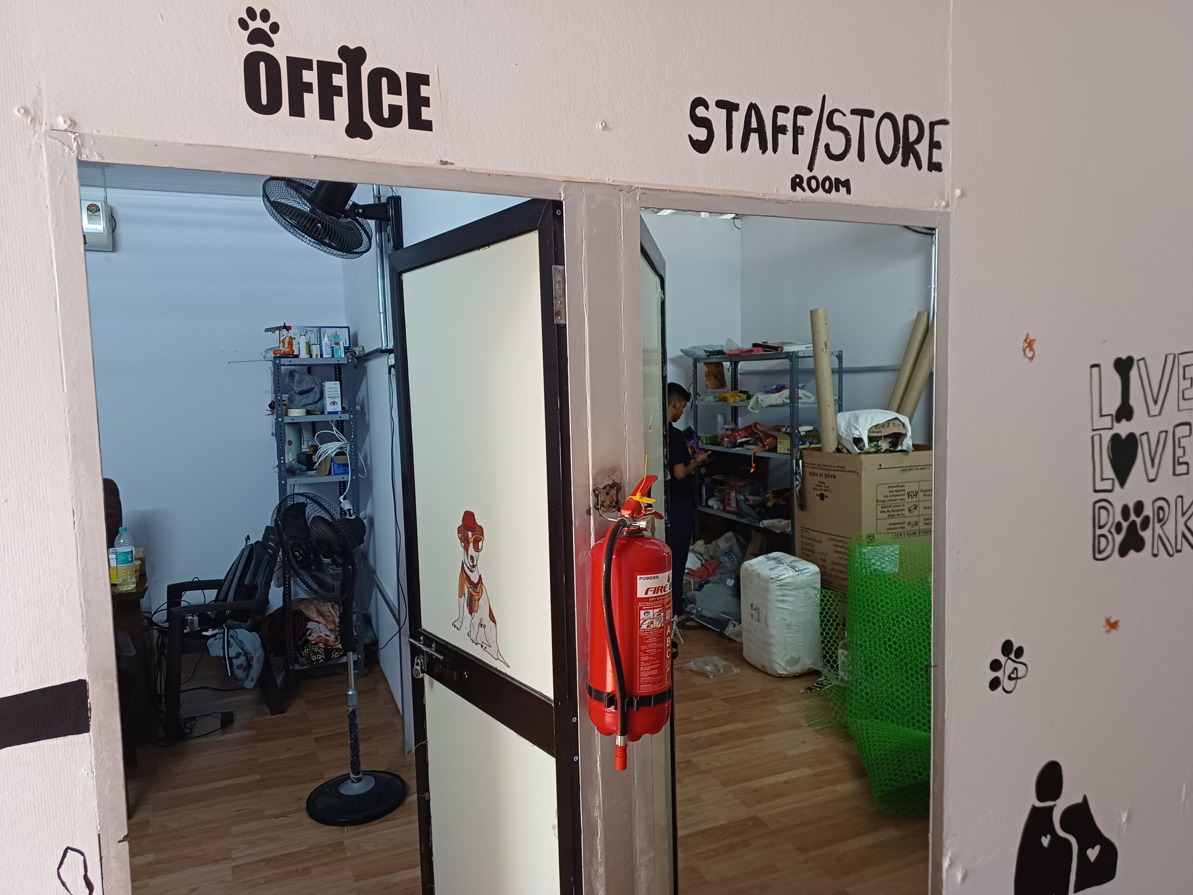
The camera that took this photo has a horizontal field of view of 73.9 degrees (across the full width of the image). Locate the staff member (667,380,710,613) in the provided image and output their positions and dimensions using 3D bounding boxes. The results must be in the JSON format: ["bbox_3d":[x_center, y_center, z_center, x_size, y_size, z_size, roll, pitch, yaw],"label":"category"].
[{"bbox_3d":[0.563,0.384,5.342,0.400,1.640,0.460,-2,5,-13],"label":"staff member"}]

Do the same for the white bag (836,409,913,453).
[{"bbox_3d":[1.580,-0.077,4.501,0.370,0.250,0.300,-3,5,-21],"label":"white bag"}]

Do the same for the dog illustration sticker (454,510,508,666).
[{"bbox_3d":[-0.286,0.324,1.902,0.008,0.341,0.272,-5,6,-37],"label":"dog illustration sticker"}]

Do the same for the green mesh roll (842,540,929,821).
[{"bbox_3d":[1.332,0.896,3.186,0.600,0.920,0.620,1,5,23],"label":"green mesh roll"}]

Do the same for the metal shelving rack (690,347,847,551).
[{"bbox_3d":[1.153,0.264,5.552,0.380,1.820,1.220,-3,5,-22],"label":"metal shelving rack"}]

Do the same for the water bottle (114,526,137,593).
[{"bbox_3d":[-2.012,0.475,3.380,0.076,0.270,0.076,-3,5,-23],"label":"water bottle"}]

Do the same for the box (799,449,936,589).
[{"bbox_3d":[1.651,0.601,4.679,0.690,1.200,0.580,-3,5,-21],"label":"box"}]

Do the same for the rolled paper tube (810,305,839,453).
[{"bbox_3d":[1.374,0.212,4.585,0.090,2.000,0.090,-10,7,-20],"label":"rolled paper tube"}]

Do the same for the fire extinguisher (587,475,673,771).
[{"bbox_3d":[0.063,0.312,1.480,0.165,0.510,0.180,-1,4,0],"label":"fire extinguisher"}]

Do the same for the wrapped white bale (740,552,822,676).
[{"bbox_3d":[1.061,0.960,4.569,0.305,0.590,0.360,-3,5,-22],"label":"wrapped white bale"}]

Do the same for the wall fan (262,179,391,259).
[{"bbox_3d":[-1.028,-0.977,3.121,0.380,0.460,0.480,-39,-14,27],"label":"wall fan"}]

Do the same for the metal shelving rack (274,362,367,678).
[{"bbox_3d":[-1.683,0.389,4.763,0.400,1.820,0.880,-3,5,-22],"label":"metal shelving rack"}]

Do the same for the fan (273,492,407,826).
[{"bbox_3d":[-0.985,0.775,3.087,0.450,1.230,0.390,2,6,37],"label":"fan"}]

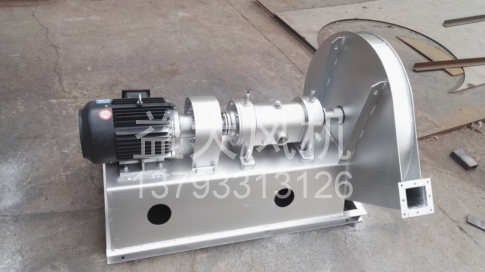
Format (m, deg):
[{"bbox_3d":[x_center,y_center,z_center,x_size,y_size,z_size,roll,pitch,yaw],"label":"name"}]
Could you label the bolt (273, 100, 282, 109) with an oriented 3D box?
[{"bbox_3d":[0.169,-0.149,1.655,0.039,0.031,0.039,-3,28,-20],"label":"bolt"}]

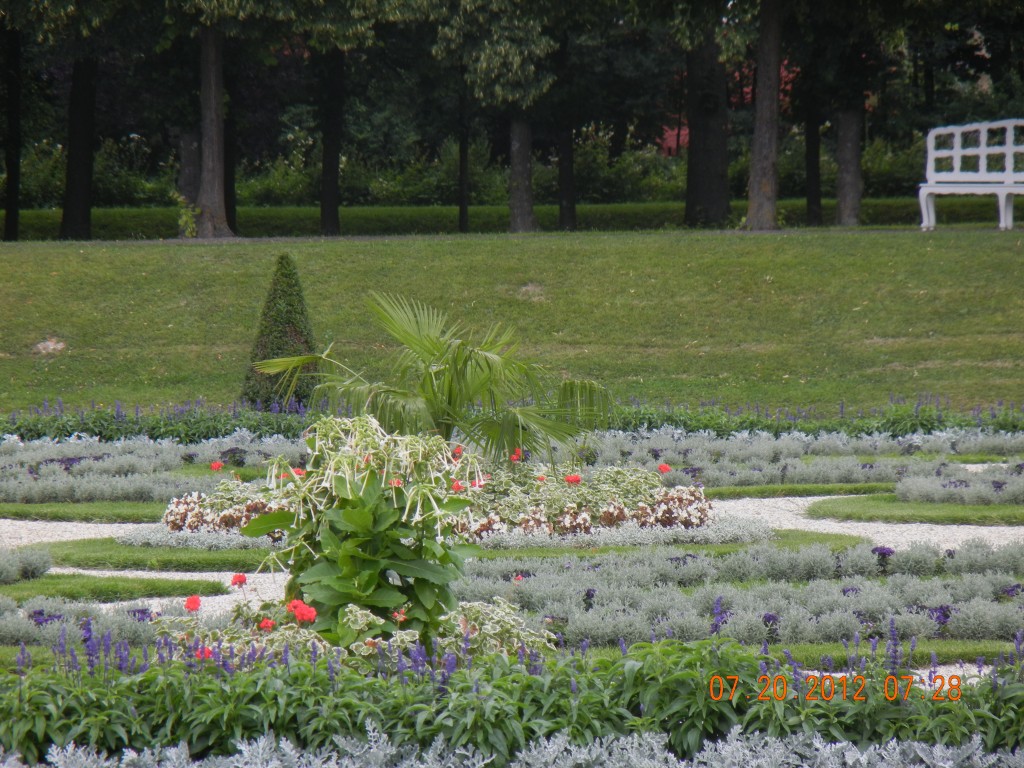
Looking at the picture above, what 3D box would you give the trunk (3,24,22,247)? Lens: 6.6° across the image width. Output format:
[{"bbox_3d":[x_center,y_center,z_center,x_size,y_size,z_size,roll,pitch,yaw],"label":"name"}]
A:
[{"bbox_3d":[-5.066,-2.520,90.000,0.183,2.170,0.183,0,1,0],"label":"trunk"}]

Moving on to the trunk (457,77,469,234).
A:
[{"bbox_3d":[-0.524,-2.410,94.000,0.117,1.610,0.117,0,1,0],"label":"trunk"}]

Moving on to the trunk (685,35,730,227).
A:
[{"bbox_3d":[2.093,-2.714,95.000,0.482,2.055,0.482,0,1,0],"label":"trunk"}]

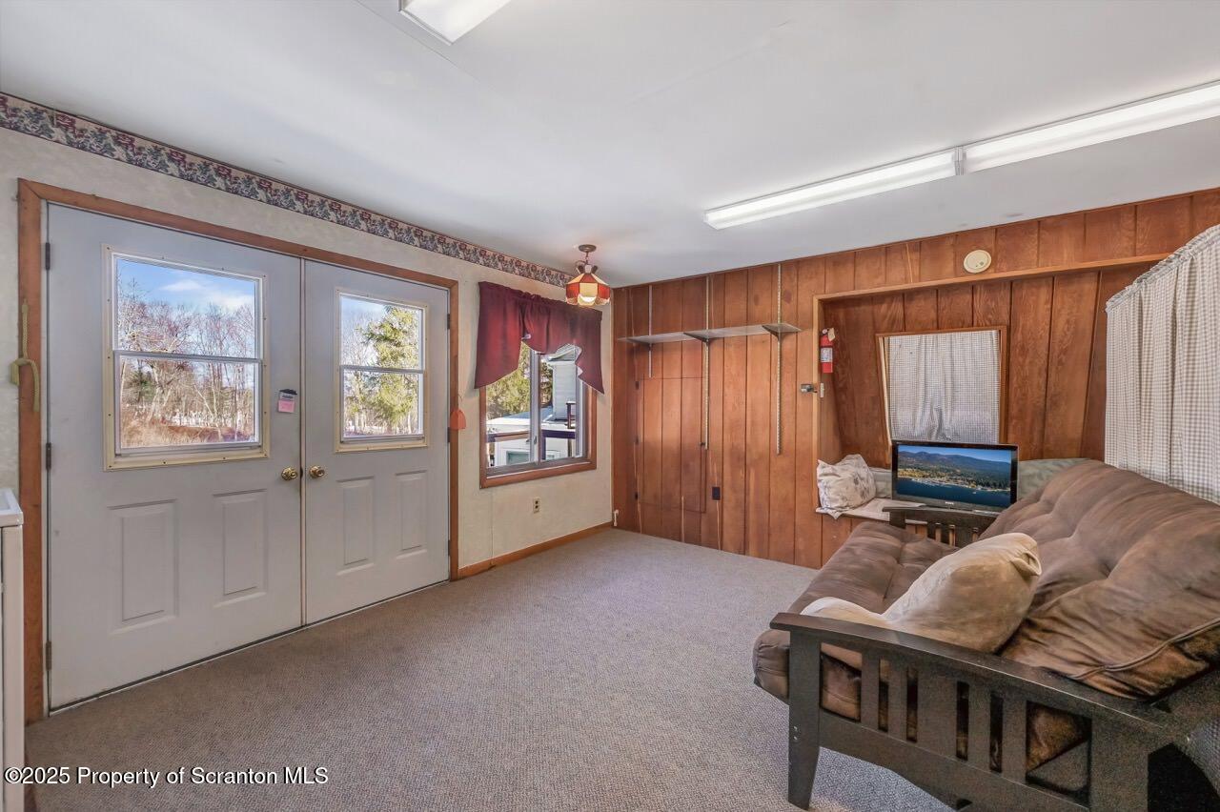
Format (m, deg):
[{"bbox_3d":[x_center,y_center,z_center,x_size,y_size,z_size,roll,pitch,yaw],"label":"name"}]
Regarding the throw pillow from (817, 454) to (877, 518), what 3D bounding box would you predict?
[{"bbox_3d":[1.861,0.598,3.741,0.390,0.420,0.180,1,-9,-5],"label":"throw pillow"}]

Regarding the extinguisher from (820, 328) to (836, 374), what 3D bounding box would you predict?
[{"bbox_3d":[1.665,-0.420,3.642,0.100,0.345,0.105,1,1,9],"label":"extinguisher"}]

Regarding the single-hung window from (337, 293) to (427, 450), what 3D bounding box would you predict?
[{"bbox_3d":[-1.411,-0.204,2.988,0.050,0.955,0.588,1,1,37],"label":"single-hung window"}]

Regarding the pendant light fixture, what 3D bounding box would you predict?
[{"bbox_3d":[-0.172,-0.980,3.556,0.320,0.410,0.320,1,1,-3],"label":"pendant light fixture"}]

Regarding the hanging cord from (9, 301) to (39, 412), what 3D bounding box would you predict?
[{"bbox_3d":[-2.266,-0.190,1.830,0.050,0.425,0.078,1,1,37],"label":"hanging cord"}]

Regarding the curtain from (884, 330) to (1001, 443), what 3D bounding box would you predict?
[{"bbox_3d":[2.550,-0.025,3.676,0.790,1.195,0.070,1,31,37],"label":"curtain"}]

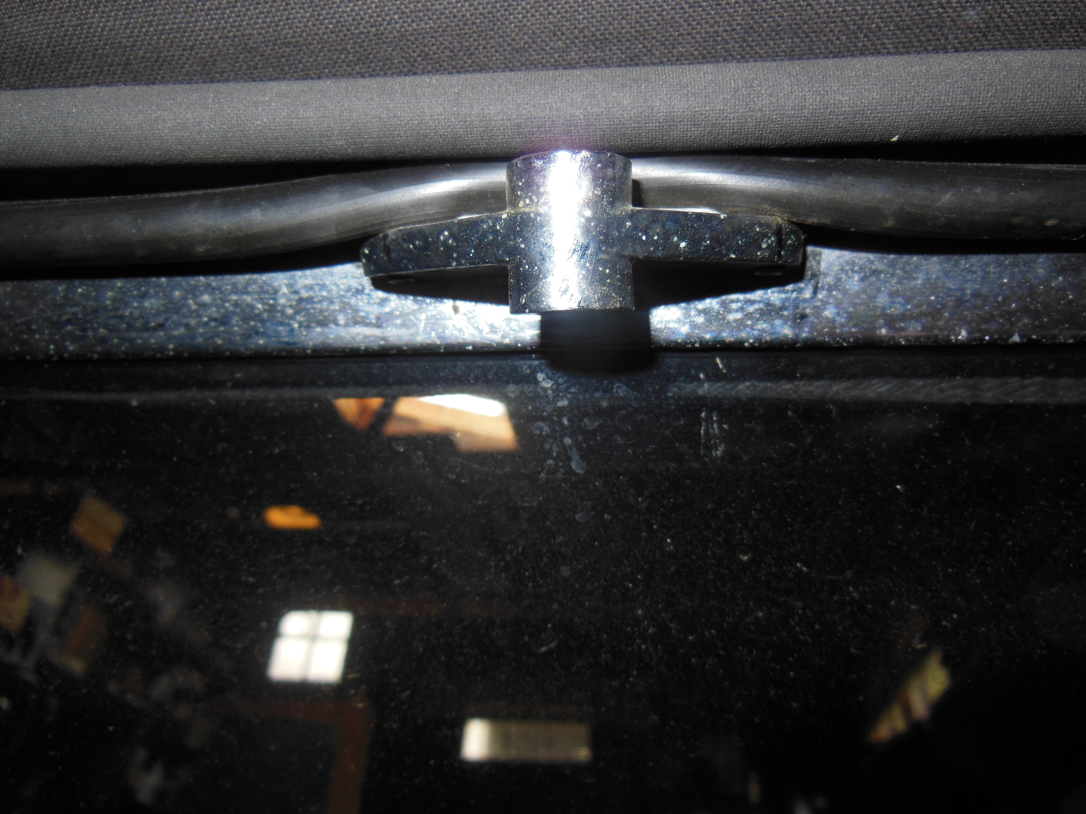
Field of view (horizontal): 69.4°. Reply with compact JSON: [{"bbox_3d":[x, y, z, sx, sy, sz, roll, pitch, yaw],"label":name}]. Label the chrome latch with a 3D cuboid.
[{"bbox_3d":[0.005,-0.026,0.122,0.074,0.022,0.031,-1,7,5],"label":"chrome latch"}]

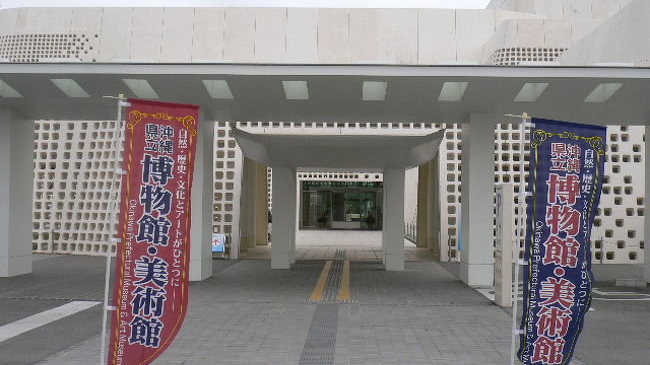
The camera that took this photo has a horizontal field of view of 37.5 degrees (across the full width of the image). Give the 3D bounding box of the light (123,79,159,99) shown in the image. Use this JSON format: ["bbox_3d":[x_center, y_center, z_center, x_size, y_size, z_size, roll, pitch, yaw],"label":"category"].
[{"bbox_3d":[-3.129,-1.594,16.389,0.390,0.100,1.120,1,-10,2],"label":"light"}]

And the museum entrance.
[{"bbox_3d":[1.092,1.321,55.000,5.000,2.800,0.800,1,-1,1],"label":"museum entrance"}]

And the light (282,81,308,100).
[{"bbox_3d":[-0.484,-1.563,16.314,0.390,0.100,1.120,1,-10,2],"label":"light"}]

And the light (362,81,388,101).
[{"bbox_3d":[0.847,-1.548,16.276,0.390,0.100,1.120,1,-10,2],"label":"light"}]

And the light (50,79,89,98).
[{"bbox_3d":[-4.352,-1.608,16.424,0.390,0.100,1.120,1,-10,2],"label":"light"}]

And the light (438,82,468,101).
[{"bbox_3d":[2.173,-1.532,16.238,0.390,0.100,1.120,1,-10,2],"label":"light"}]

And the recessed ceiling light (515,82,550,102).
[{"bbox_3d":[3.493,-1.517,16.201,0.390,0.100,1.120,1,-10,2],"label":"recessed ceiling light"}]

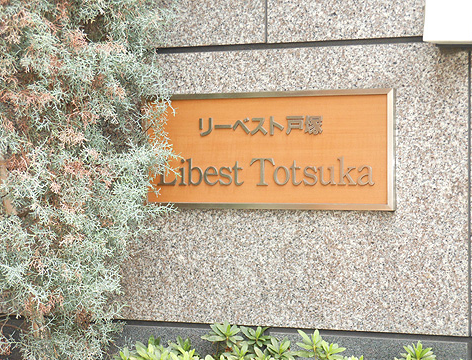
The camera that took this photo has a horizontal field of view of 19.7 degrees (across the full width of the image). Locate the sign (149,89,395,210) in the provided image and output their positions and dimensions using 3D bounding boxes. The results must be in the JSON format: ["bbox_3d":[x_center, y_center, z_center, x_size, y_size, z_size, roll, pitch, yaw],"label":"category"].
[{"bbox_3d":[0.082,-0.083,3.896,0.773,0.335,0.028,0,1,23],"label":"sign"}]

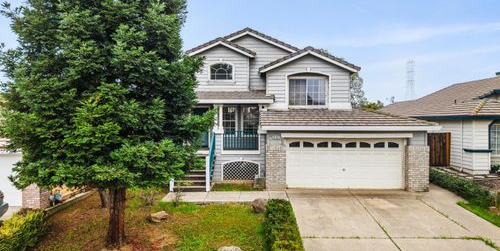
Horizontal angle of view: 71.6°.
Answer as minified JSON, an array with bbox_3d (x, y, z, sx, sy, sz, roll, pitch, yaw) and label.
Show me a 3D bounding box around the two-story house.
[{"bbox_3d":[2.500,-1.150,20.200,10.700,7.600,12.500,0,1,2],"label":"two-story house"}]

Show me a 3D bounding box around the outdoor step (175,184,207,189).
[{"bbox_3d":[-2.580,2.580,14.800,1.450,0.180,0.320,0,1,2],"label":"outdoor step"}]

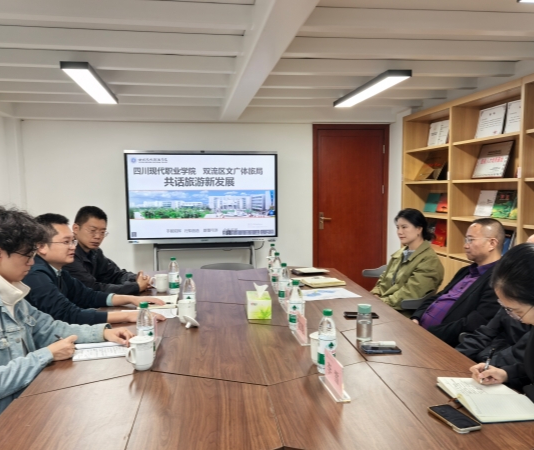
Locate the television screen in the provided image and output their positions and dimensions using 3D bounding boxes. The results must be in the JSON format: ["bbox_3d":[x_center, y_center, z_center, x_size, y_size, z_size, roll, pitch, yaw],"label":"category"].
[{"bbox_3d":[-0.715,-0.314,5.316,1.700,1.030,0.090,-1,4,-9],"label":"television screen"}]

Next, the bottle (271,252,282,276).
[{"bbox_3d":[0.072,0.306,3.202,0.066,0.231,0.066,0,5,0],"label":"bottle"}]

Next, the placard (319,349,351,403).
[{"bbox_3d":[0.225,0.494,1.556,0.046,0.100,0.197,-1,4,-8],"label":"placard"}]

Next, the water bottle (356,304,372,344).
[{"bbox_3d":[0.435,0.437,2.089,0.067,0.152,0.067,0,5,0],"label":"water bottle"}]

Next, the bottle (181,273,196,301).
[{"bbox_3d":[-0.402,0.369,2.432,0.066,0.231,0.066,0,5,0],"label":"bottle"}]

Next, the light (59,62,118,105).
[{"bbox_3d":[-1.311,-1.049,3.567,0.170,0.052,1.220,-1,4,-9],"label":"light"}]

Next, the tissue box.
[{"bbox_3d":[-0.041,0.426,2.479,0.122,0.100,0.200,-1,4,-4],"label":"tissue box"}]

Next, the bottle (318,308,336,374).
[{"bbox_3d":[0.221,0.423,1.708,0.065,0.228,0.065,-1,4,-9],"label":"bottle"}]

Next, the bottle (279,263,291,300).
[{"bbox_3d":[0.102,0.343,2.759,0.066,0.231,0.066,0,5,0],"label":"bottle"}]

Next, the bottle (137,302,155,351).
[{"bbox_3d":[-0.476,0.419,1.825,0.066,0.231,0.066,0,5,0],"label":"bottle"}]

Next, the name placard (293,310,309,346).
[{"bbox_3d":[0.156,0.460,2.109,0.048,0.105,0.200,-1,5,-10],"label":"name placard"}]

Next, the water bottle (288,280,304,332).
[{"bbox_3d":[0.140,0.384,2.254,0.066,0.231,0.066,0,5,0],"label":"water bottle"}]

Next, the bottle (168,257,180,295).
[{"bbox_3d":[-0.590,0.325,2.986,0.065,0.228,0.065,-1,4,-9],"label":"bottle"}]

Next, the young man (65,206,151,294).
[{"bbox_3d":[-1.097,0.535,3.021,0.730,1.310,0.530,0,4,8],"label":"young man"}]

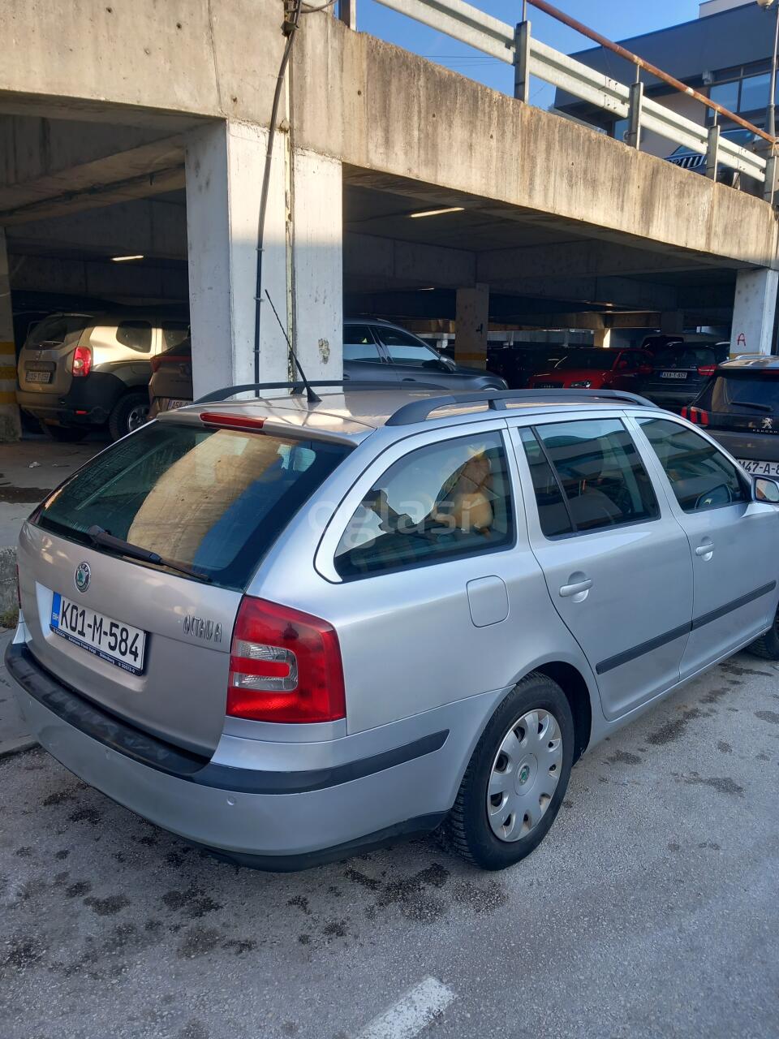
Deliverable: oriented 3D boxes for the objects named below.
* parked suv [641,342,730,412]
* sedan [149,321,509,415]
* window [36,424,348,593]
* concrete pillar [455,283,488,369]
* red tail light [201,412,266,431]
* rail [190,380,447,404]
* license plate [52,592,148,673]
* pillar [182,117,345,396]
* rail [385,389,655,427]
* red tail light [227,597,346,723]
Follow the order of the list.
[{"bbox_3d":[7.163,-2.899,17.531,1.880,1.640,4.600,9,12,43],"label":"parked suv"},{"bbox_3d":[-0.425,-1.521,9.255,4.460,1.530,1.850,-8,12,-43],"label":"sedan"},{"bbox_3d":[-0.650,-0.073,2.449,1.180,0.105,0.550,11,53,42],"label":"window"},{"bbox_3d":[1.375,-2.718,13.693,0.410,2.450,0.410,7,11,34],"label":"concrete pillar"},{"bbox_3d":[-0.496,-0.315,2.573,0.325,0.034,0.042,11,13,42],"label":"red tail light"},{"bbox_3d":[-0.161,-0.561,3.650,0.065,0.112,1.710,11,13,42],"label":"rail"},{"bbox_3d":[-0.840,0.312,2.321,0.525,0.123,0.022,11,3,42],"label":"license plate"},{"bbox_3d":[-0.975,-1.633,6.646,0.550,2.680,1.100,9,12,43],"label":"pillar"},{"bbox_3d":[0.586,-0.420,2.969,0.065,0.112,1.710,11,13,42],"label":"rail"},{"bbox_3d":[-0.245,0.335,1.921,0.240,0.300,0.185,11,13,42],"label":"red tail light"}]

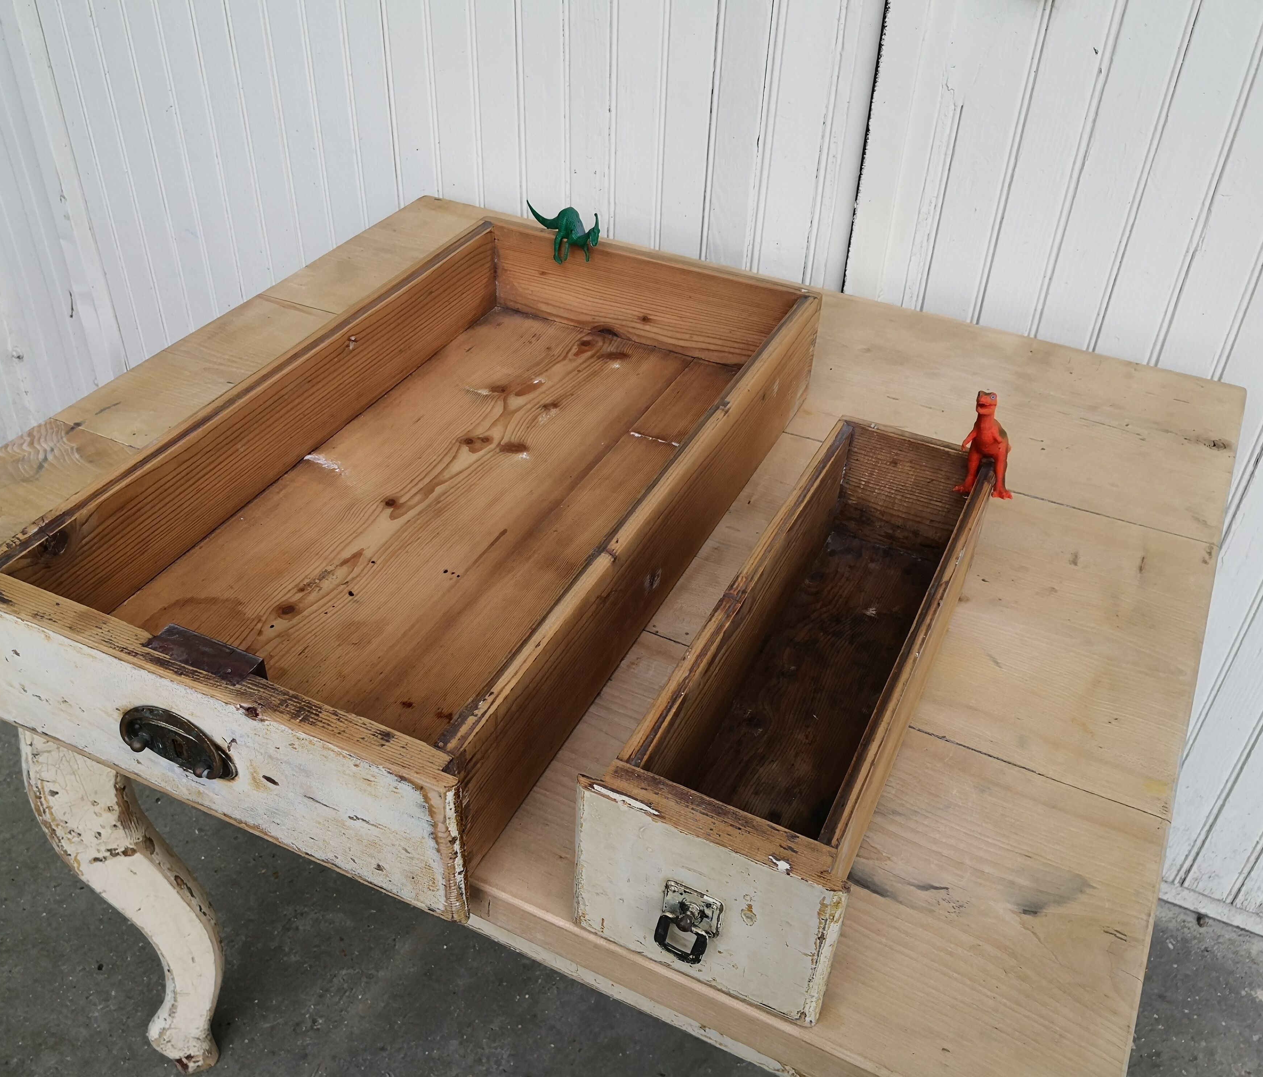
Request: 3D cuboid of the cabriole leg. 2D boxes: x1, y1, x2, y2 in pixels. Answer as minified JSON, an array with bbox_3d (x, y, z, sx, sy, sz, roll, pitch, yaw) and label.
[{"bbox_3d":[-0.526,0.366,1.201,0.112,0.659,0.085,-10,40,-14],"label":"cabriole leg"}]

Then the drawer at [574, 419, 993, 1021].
[{"bbox_3d":[0.130,0.088,0.766,0.151,0.132,0.421,18,41,20],"label":"drawer"}]

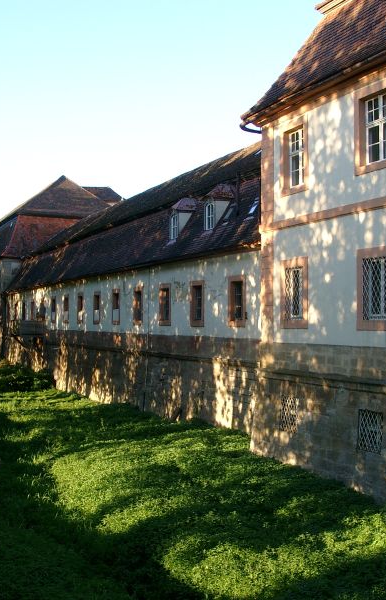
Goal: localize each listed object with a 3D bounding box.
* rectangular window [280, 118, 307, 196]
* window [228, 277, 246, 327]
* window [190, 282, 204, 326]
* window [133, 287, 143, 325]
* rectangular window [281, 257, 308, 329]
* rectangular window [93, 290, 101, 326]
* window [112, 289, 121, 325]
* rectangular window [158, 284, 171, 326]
[{"bbox_3d":[2.897,-3.980,21.889,0.220,2.040,1.411,1,-2,-24],"label":"rectangular window"},{"bbox_3d":[1.660,0.077,28.606,0.200,1.852,1.322,1,-2,-23],"label":"window"},{"bbox_3d":[0.246,0.146,29.906,0.220,1.748,1.282,1,-2,-24],"label":"window"},{"bbox_3d":[-2.394,0.289,35.763,0.220,1.750,1.277,1,-2,-24],"label":"window"},{"bbox_3d":[2.892,-0.159,21.800,0.220,1.931,1.404,1,-2,-24],"label":"rectangular window"},{"bbox_3d":[-4.955,0.438,41.443,0.220,1.739,1.292,1,-2,-24],"label":"rectangular window"},{"bbox_3d":[-3.982,0.397,41.573,0.200,1.852,1.322,1,-2,-23],"label":"window"},{"bbox_3d":[-1.166,0.237,35.101,0.200,1.852,1.322,1,-2,-23],"label":"rectangular window"}]

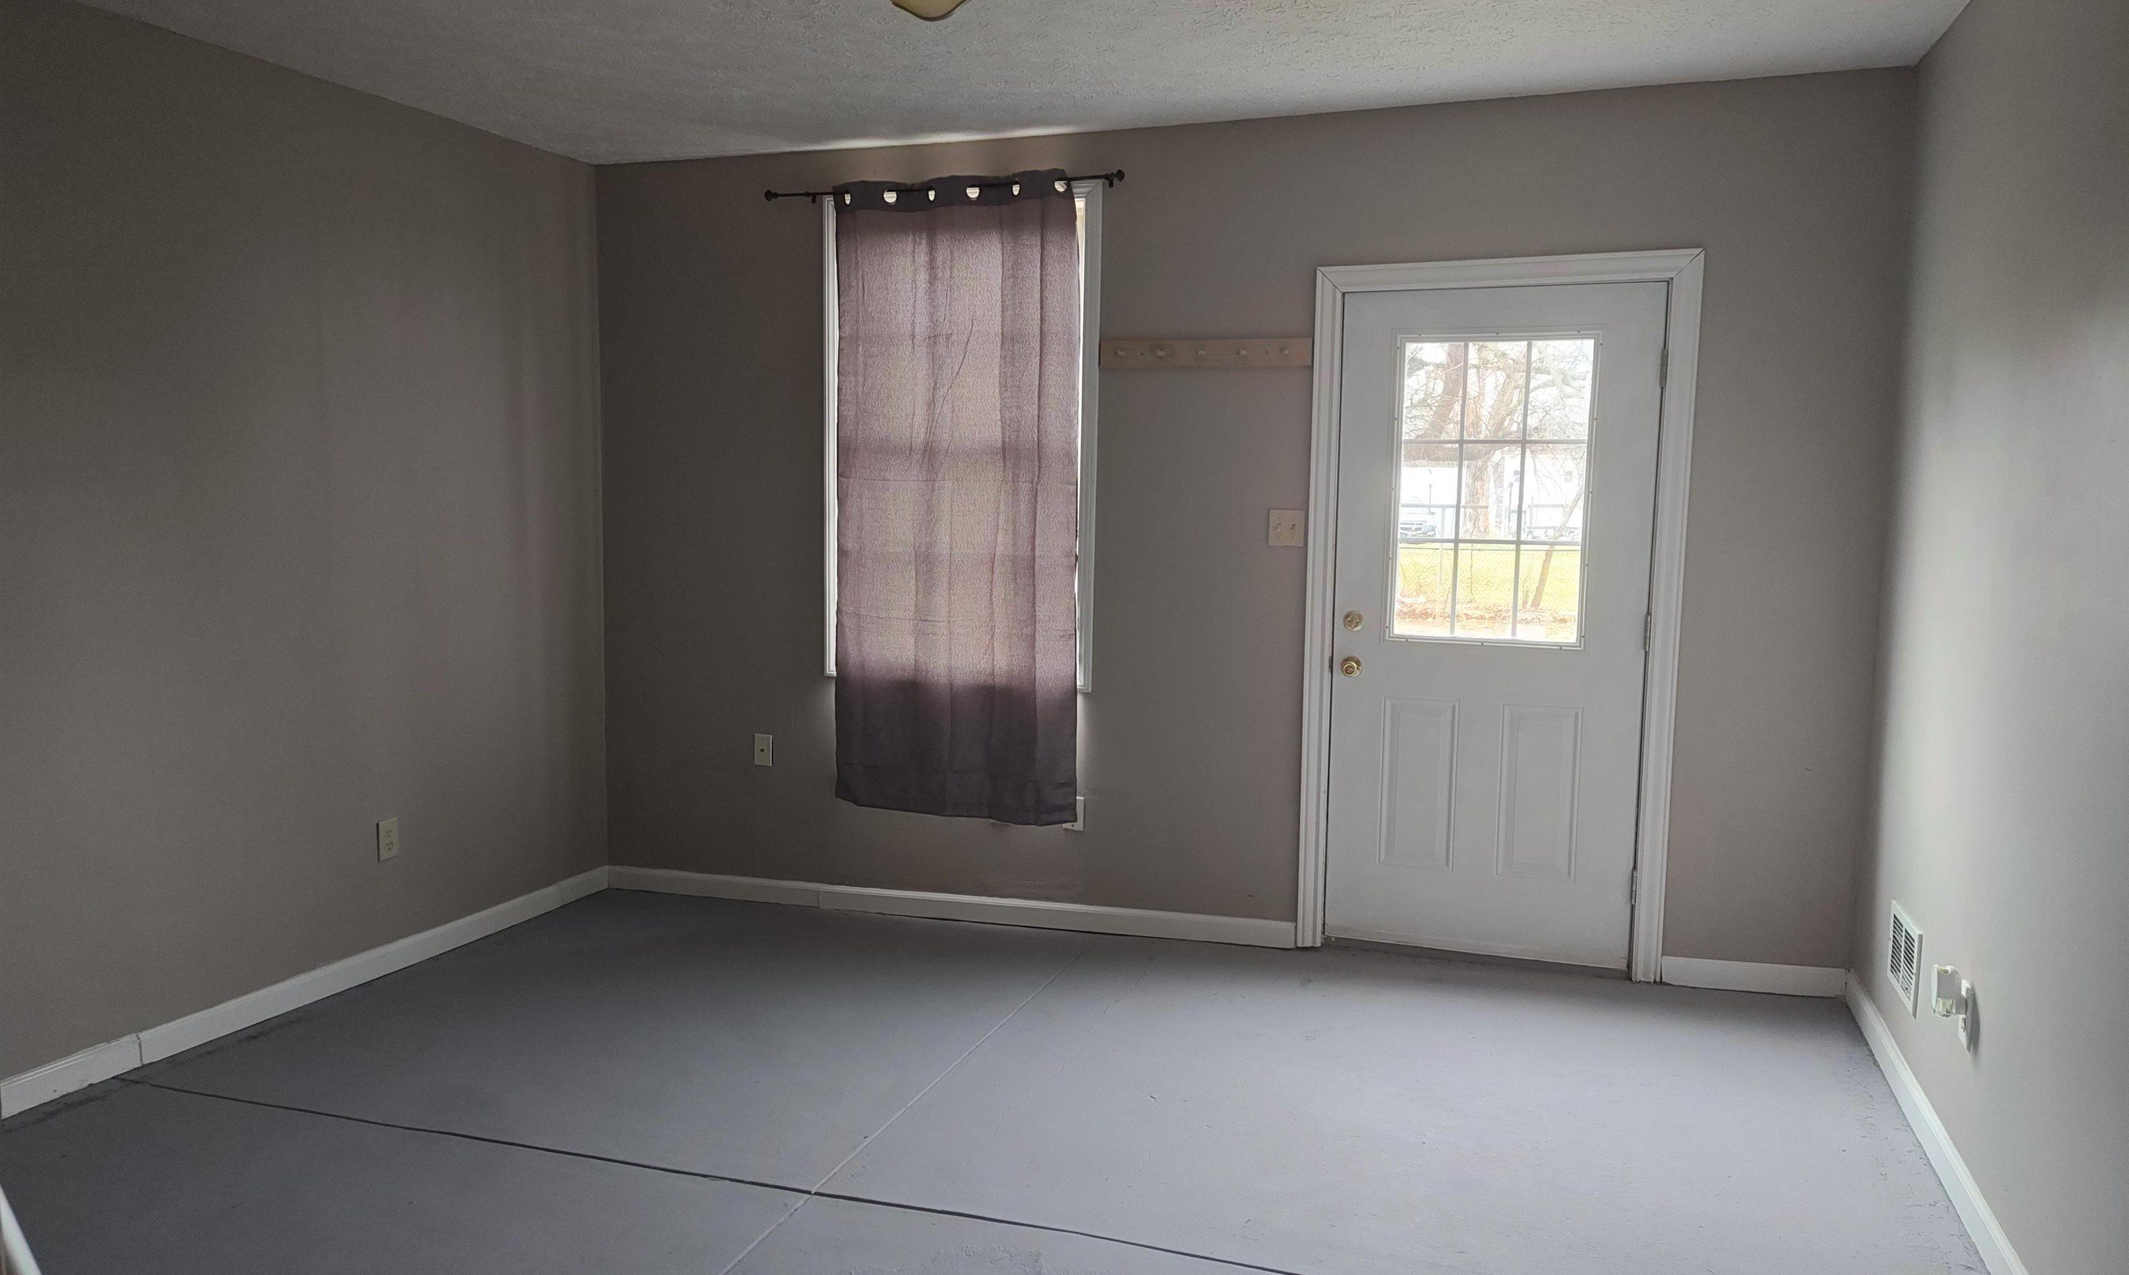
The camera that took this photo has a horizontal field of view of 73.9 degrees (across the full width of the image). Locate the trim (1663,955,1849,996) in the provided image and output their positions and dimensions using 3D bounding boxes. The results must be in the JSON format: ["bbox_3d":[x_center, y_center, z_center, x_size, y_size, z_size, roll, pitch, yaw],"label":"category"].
[{"bbox_3d":[1.995,0.983,4.108,0.482,0.079,0.014,0,5,20],"label":"trim"}]

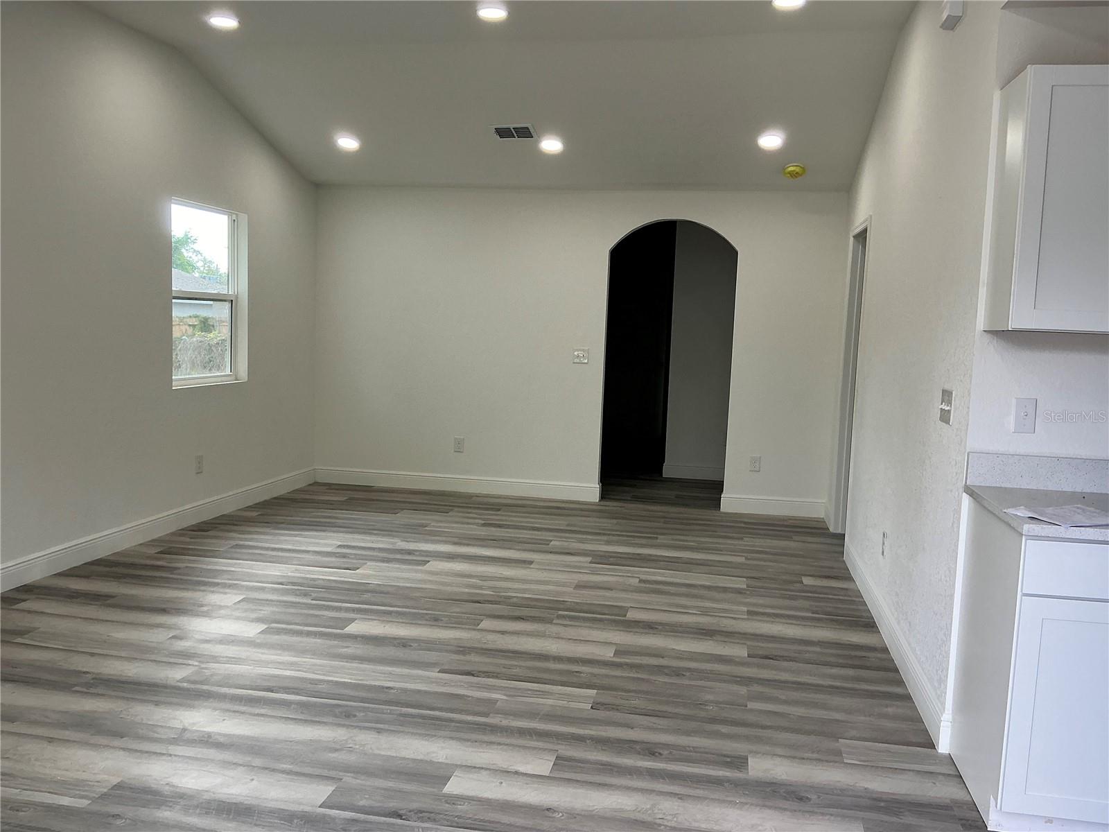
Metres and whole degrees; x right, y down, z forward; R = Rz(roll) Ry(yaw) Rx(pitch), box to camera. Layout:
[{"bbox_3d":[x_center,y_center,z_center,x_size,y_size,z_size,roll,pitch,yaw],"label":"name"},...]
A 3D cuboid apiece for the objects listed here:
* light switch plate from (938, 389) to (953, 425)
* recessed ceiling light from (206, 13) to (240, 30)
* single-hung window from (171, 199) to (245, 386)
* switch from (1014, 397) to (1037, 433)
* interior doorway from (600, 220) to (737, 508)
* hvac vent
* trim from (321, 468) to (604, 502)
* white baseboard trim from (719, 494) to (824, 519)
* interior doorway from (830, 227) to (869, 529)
[{"bbox_3d":[1.387,-0.033,3.185,0.014,0.117,0.166,3,6,11],"label":"light switch plate"},{"bbox_3d":[-1.802,-2.135,4.877,0.170,0.025,0.170,3,6,11],"label":"recessed ceiling light"},{"bbox_3d":[-2.314,-0.791,5.944,0.100,1.165,0.876,3,6,11],"label":"single-hung window"},{"bbox_3d":[1.517,0.001,2.889,0.069,0.115,0.010,3,6,11],"label":"switch"},{"bbox_3d":[0.885,-0.399,7.035,0.980,2.232,0.120,3,6,9],"label":"interior doorway"},{"bbox_3d":[-0.267,-1.931,6.115,0.285,0.020,0.210,3,-9,11],"label":"hvac vent"},{"bbox_3d":[-0.831,0.565,7.336,2.408,0.124,0.018,3,6,9],"label":"trim"},{"bbox_3d":[1.692,0.701,6.944,0.789,0.124,0.018,3,6,9],"label":"white baseboard trim"},{"bbox_3d":[1.983,-0.174,5.887,0.130,2.095,0.890,3,6,11],"label":"interior doorway"}]

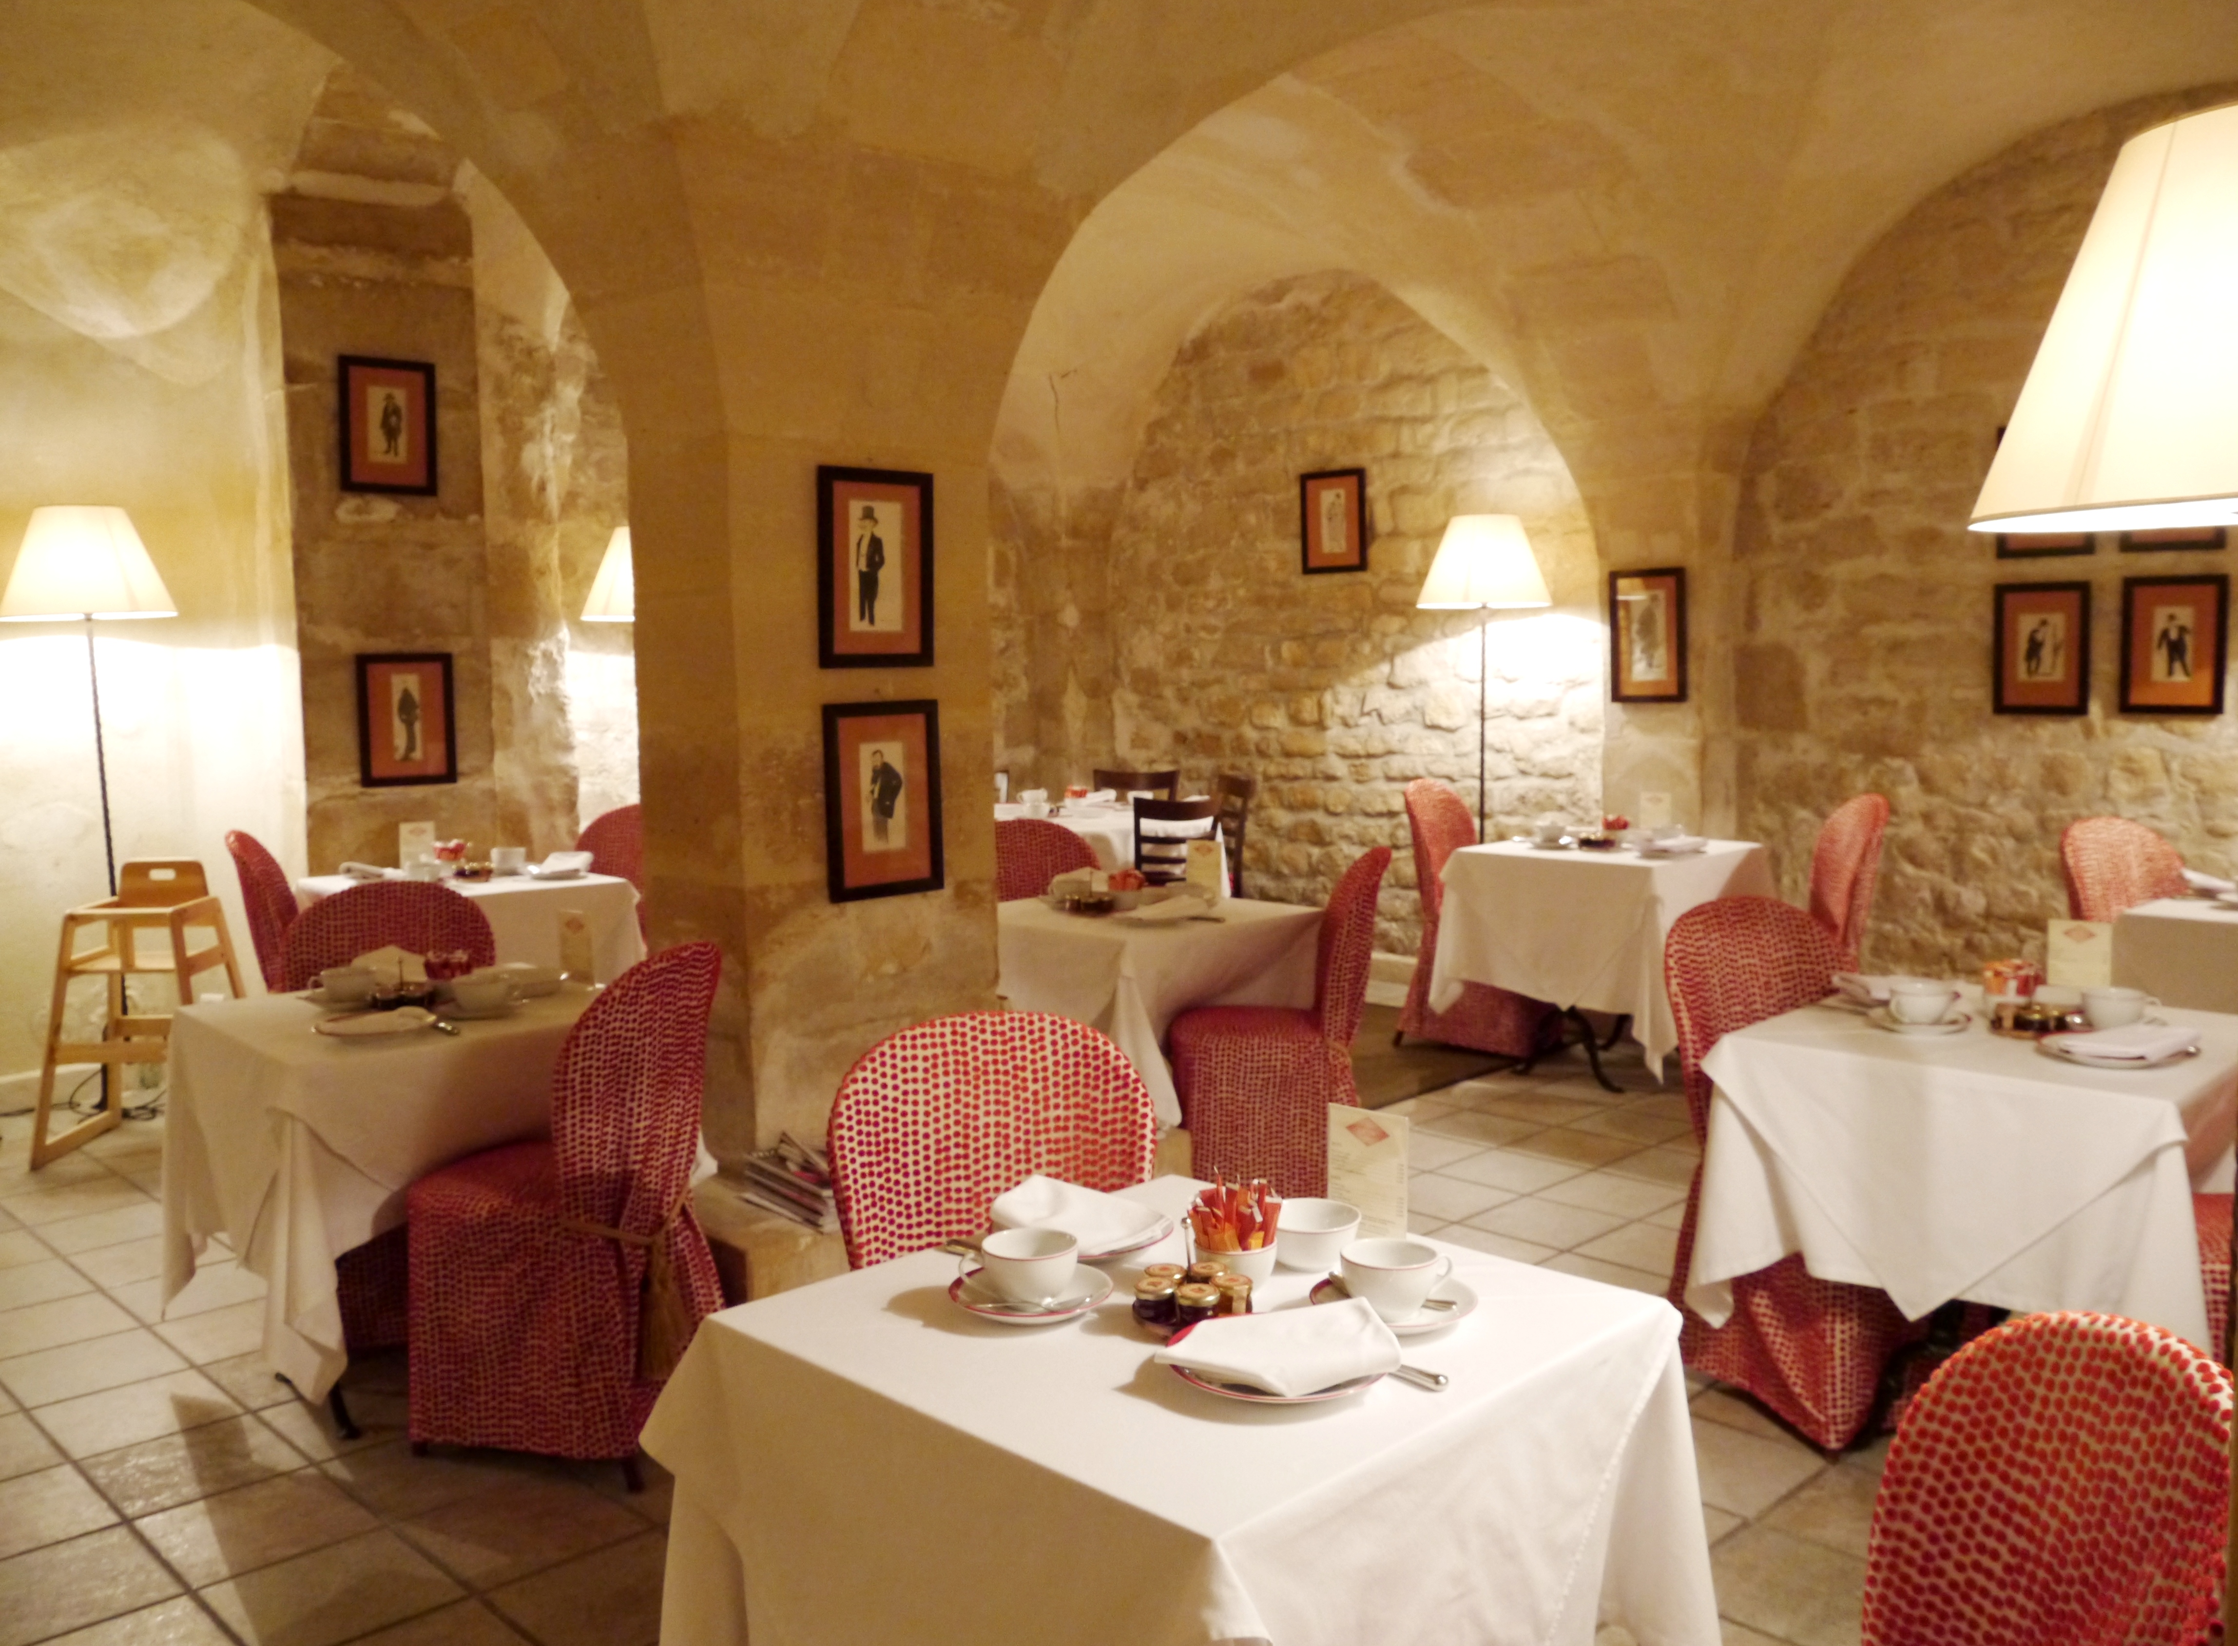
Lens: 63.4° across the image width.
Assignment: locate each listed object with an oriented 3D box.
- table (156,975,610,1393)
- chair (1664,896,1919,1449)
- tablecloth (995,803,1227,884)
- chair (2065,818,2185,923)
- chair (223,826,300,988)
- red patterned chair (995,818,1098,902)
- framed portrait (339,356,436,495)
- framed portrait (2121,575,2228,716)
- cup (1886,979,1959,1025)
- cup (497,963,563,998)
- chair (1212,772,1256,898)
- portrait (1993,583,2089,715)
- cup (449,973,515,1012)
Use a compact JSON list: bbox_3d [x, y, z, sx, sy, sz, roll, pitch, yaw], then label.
[{"bbox_3d":[-1.405,0.743,3.624,0.760,0.755,0.760,-6,8,-44],"label":"table"},{"bbox_3d":[1.356,0.630,3.438,0.450,0.925,0.510,-2,6,-18],"label":"chair"},{"bbox_3d":[-0.276,0.347,8.479,1.400,0.760,0.820,4,7,43],"label":"tablecloth"},{"bbox_3d":[3.184,0.470,5.458,0.480,0.950,0.550,-2,5,-17],"label":"chair"},{"bbox_3d":[-2.267,0.483,5.341,0.590,0.950,0.490,-2,6,-20],"label":"chair"},{"bbox_3d":[-0.257,0.472,5.885,0.480,0.950,0.550,-2,5,-14],"label":"red patterned chair"},{"bbox_3d":[-2.658,-1.445,6.609,0.345,0.485,0.025,-5,6,-40],"label":"framed portrait"},{"bbox_3d":[3.730,-0.627,6.406,0.335,0.485,0.025,4,7,45],"label":"framed portrait"},{"bbox_3d":[1.469,0.328,3.322,0.105,0.066,0.120,5,8,45],"label":"cup"},{"bbox_3d":[-1.191,0.313,3.661,0.125,0.066,0.110,-2,6,-18],"label":"cup"},{"bbox_3d":[0.327,0.223,8.188,0.500,0.870,0.430,-2,6,-18],"label":"chair"},{"bbox_3d":[3.033,-0.569,5.950,0.295,0.430,0.030,4,7,41],"label":"portrait"},{"bbox_3d":[-1.279,0.346,3.651,0.132,0.070,0.110,-2,5,-19],"label":"cup"}]

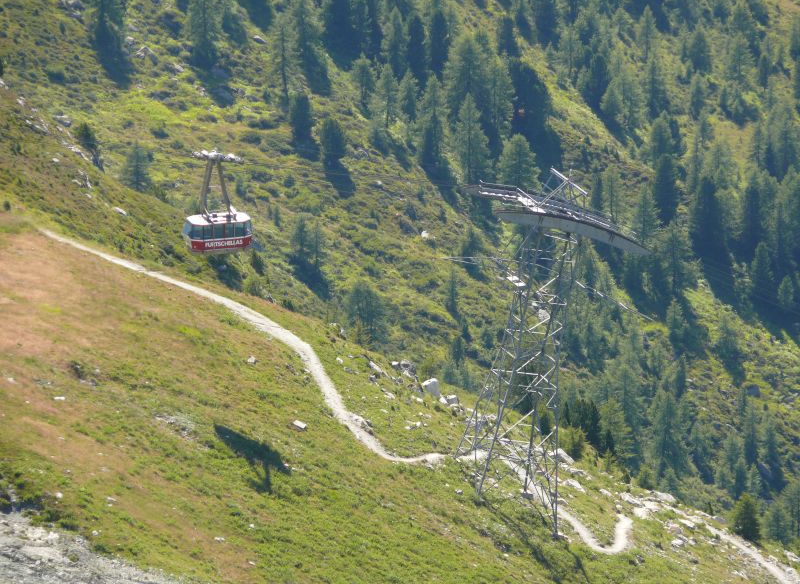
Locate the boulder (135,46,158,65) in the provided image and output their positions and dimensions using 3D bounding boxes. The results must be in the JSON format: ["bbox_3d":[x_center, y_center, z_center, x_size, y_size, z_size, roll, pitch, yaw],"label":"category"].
[{"bbox_3d":[-24.698,-23.042,680.000,2.300,1.350,1.700,0,15,0],"label":"boulder"}]

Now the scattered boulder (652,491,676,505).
[{"bbox_3d":[21.980,17.077,580.000,1.950,0.850,1.400,0,15,0],"label":"scattered boulder"}]

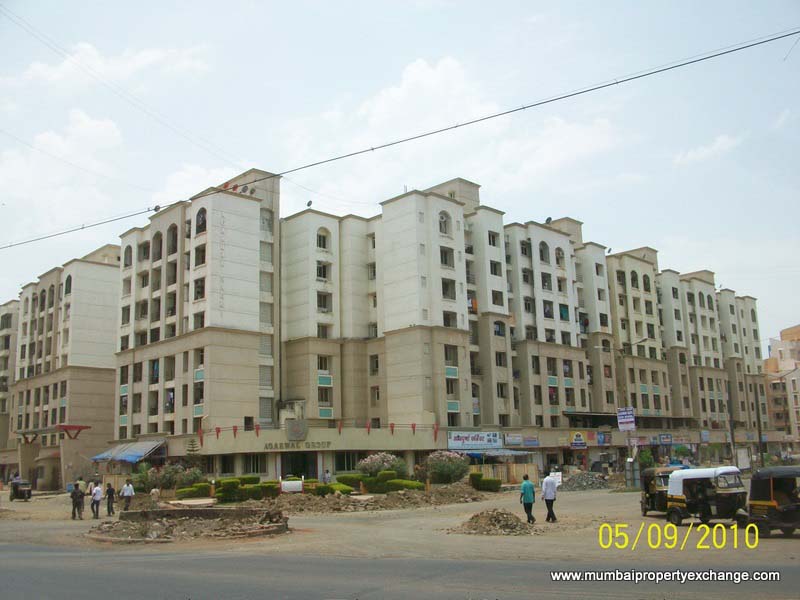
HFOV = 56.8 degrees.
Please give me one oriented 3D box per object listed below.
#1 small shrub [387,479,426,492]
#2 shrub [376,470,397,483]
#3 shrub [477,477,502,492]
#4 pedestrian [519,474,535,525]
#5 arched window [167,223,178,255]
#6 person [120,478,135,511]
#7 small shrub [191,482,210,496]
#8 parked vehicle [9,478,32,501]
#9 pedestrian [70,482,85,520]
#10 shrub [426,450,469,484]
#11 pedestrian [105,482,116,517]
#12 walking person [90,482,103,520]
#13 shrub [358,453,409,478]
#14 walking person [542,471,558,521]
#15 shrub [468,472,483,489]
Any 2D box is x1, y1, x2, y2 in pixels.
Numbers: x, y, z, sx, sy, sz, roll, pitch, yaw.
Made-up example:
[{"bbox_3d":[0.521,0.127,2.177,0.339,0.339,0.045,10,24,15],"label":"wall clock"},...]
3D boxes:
[{"bbox_3d":[0.372,12.556,50.000,2.450,0.900,1.400,-1,-12,0],"label":"small shrub"},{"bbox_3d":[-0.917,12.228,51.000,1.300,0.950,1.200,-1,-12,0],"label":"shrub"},{"bbox_3d":[5.720,11.770,47.262,1.688,0.953,1.300,-3,-12,6],"label":"shrub"},{"bbox_3d":[4.303,6.711,24.900,0.520,1.620,0.420,0,-12,-7],"label":"pedestrian"},{"bbox_3d":[-21.014,-5.618,68.669,0.300,2.850,2.000,10,-17,-43],"label":"arched window"},{"bbox_3d":[-14.813,10.617,40.200,0.620,1.700,0.360,-3,-12,6],"label":"person"},{"bbox_3d":[-13.535,12.855,50.172,1.418,0.921,1.200,1,-12,-15],"label":"small shrub"},{"bbox_3d":[-30.460,15.356,59.433,1.300,1.657,2.600,7,-15,-36],"label":"parked vehicle"},{"bbox_3d":[-14.945,9.341,34.269,0.550,1.613,0.400,6,-14,-32],"label":"pedestrian"},{"bbox_3d":[3.502,12.304,54.527,3.414,2.364,2.800,-2,-12,3],"label":"shrub"},{"bbox_3d":[-13.829,9.533,35.300,0.500,1.560,0.420,-11,-16,38],"label":"pedestrian"},{"bbox_3d":[-14.282,9.426,34.800,0.380,1.680,0.450,-12,-16,39],"label":"walking person"},{"bbox_3d":[-1.280,12.349,54.102,3.825,2.335,2.800,-1,-12,-2],"label":"shrub"},{"bbox_3d":[5.142,6.721,25.265,0.550,1.691,0.420,-3,-12,6],"label":"walking person"},{"bbox_3d":[5.156,12.347,50.500,0.900,1.050,0.900,-2,-12,0],"label":"shrub"}]

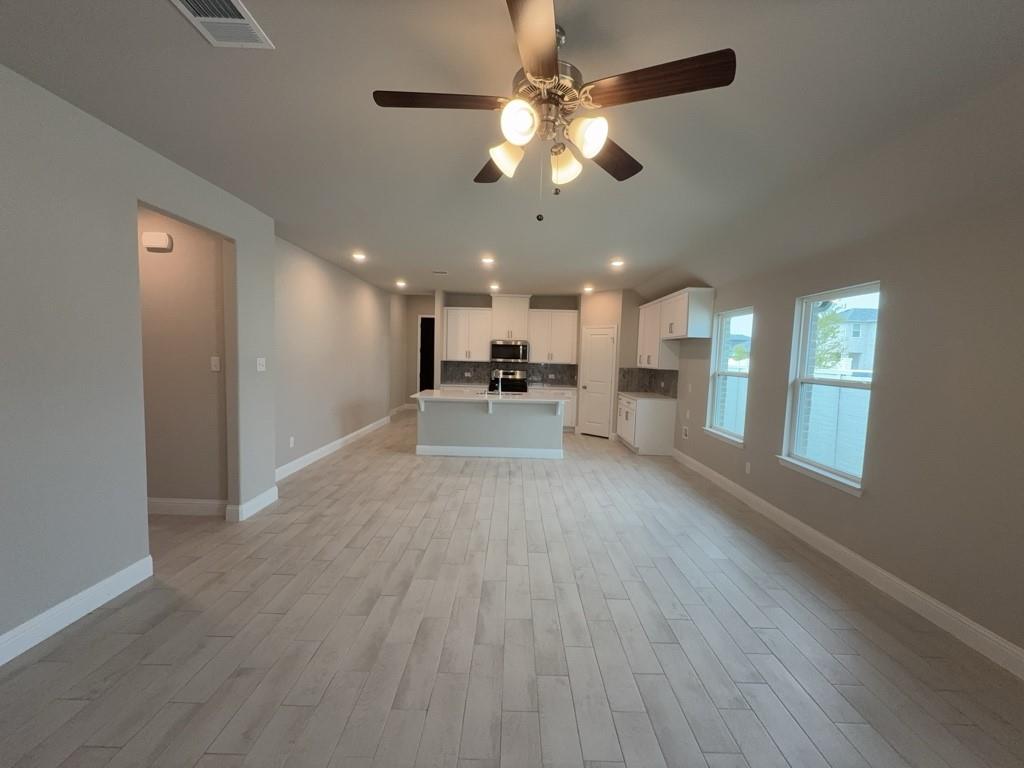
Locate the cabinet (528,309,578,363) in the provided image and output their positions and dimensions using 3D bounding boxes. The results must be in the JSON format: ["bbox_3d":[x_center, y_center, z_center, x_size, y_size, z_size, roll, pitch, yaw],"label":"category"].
[{"bbox_3d":[0.860,-0.972,8.764,1.010,1.105,0.330,2,4,0],"label":"cabinet"}]

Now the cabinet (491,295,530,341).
[{"bbox_3d":[-0.025,-1.359,8.733,0.800,0.900,0.350,2,4,0],"label":"cabinet"}]

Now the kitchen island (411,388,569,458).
[{"bbox_3d":[-0.307,0.629,6.535,2.350,0.920,1.210,2,4,0],"label":"kitchen island"}]

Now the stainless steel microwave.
[{"bbox_3d":[-0.039,-0.679,8.749,0.770,0.440,0.410,2,4,0],"label":"stainless steel microwave"}]

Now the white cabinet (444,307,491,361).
[{"bbox_3d":[-0.929,-1.025,8.771,1.010,1.105,0.330,2,4,0],"label":"white cabinet"}]

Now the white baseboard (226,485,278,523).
[{"bbox_3d":[-2.476,1.133,3.977,0.145,0.140,0.570,2,4,0],"label":"white baseboard"}]

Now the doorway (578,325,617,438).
[{"bbox_3d":[1.691,-0.033,8.108,0.120,2.140,0.790,-2,6,-45],"label":"doorway"}]

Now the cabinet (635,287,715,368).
[{"bbox_3d":[2.486,-0.772,6.553,0.350,1.105,2.150,2,4,0],"label":"cabinet"}]

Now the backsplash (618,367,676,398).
[{"bbox_3d":[2.316,-0.031,7.146,0.650,0.465,1.170,2,4,0],"label":"backsplash"}]

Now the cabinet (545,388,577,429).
[{"bbox_3d":[0.966,0.520,8.720,0.690,0.910,0.620,2,4,0],"label":"cabinet"}]

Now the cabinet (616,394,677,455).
[{"bbox_3d":[2.301,0.666,7.169,0.640,0.910,1.160,2,4,0],"label":"cabinet"}]

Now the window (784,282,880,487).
[{"bbox_3d":[2.670,0.001,3.482,0.130,1.525,0.920,2,4,0],"label":"window"}]

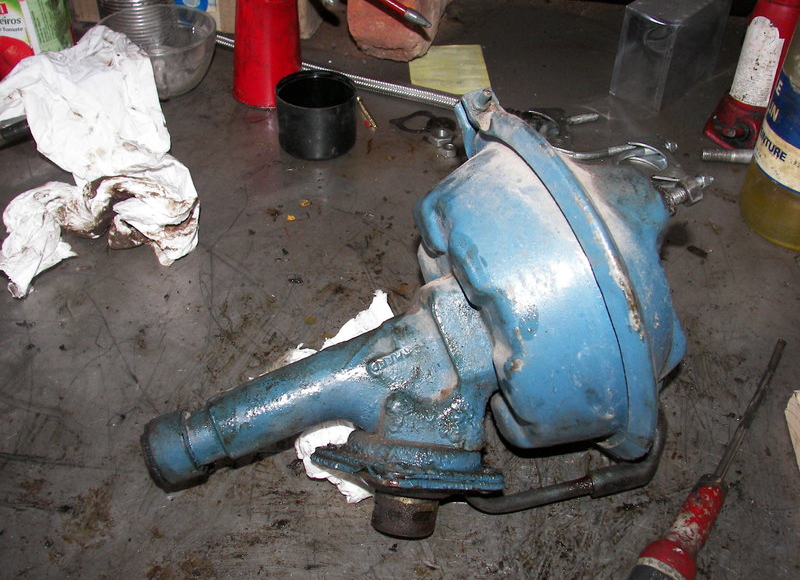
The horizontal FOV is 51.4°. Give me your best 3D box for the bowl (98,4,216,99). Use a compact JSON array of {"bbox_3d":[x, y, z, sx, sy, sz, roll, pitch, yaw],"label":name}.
[{"bbox_3d":[-0.231,-0.224,0.803,0.112,0.058,0.112,1,41,-1],"label":"bowl"}]

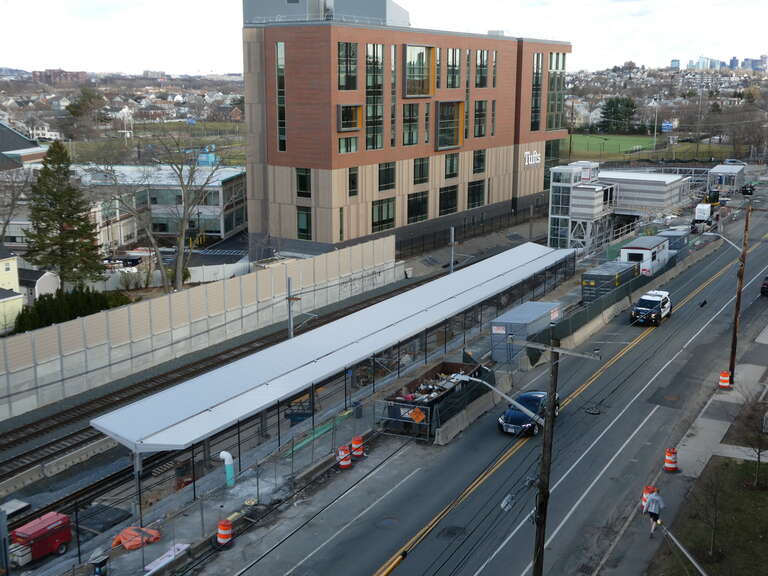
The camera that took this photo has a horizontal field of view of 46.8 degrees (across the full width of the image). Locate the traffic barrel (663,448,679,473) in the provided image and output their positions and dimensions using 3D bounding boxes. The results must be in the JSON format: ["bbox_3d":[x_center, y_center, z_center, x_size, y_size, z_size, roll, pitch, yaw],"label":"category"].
[{"bbox_3d":[13.018,7.810,40.166,0.580,1.000,0.580,8,15,29],"label":"traffic barrel"}]

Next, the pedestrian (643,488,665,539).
[{"bbox_3d":[10.438,8.754,34.375,0.600,1.780,0.850,8,15,29],"label":"pedestrian"}]

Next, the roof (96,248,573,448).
[{"bbox_3d":[3.310,1.810,71.565,6.618,0.850,62.568,8,15,30],"label":"roof"}]

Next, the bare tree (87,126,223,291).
[{"bbox_3d":[-23.032,-7.719,89.126,13.500,16.367,12.500,-3,14,-15],"label":"bare tree"}]

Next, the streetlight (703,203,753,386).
[{"bbox_3d":[19.685,0.339,51.875,2.500,10.750,0.400,9,16,32],"label":"streetlight"}]

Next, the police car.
[{"bbox_3d":[20.289,1.493,67.179,2.020,1.820,5.050,9,16,32],"label":"police car"}]

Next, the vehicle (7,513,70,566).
[{"bbox_3d":[-14.149,10.325,36.635,1.200,1.420,2.200,8,15,30],"label":"vehicle"}]

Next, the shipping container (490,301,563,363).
[{"bbox_3d":[9.302,2.843,57.517,2.440,2.590,6.060,8,15,29],"label":"shipping container"}]

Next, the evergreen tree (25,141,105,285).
[{"bbox_3d":[-30.457,-6.560,82.558,7.700,14.159,7.700,9,16,32],"label":"evergreen tree"}]

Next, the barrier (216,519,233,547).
[{"bbox_3d":[-6.186,9.467,34.429,0.600,0.980,0.600,0,13,0],"label":"barrier"}]

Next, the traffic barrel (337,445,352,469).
[{"bbox_3d":[-1.803,7.788,40.729,0.580,1.000,0.580,8,15,29],"label":"traffic barrel"}]

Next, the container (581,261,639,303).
[{"bbox_3d":[18.141,-0.287,71.149,2.500,2.650,6.060,8,15,29],"label":"container"}]

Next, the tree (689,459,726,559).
[{"bbox_3d":[11.805,8.071,32.393,1.400,3.818,1.400,8,15,29],"label":"tree"}]

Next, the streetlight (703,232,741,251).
[{"bbox_3d":[19.511,-2.635,51.302,2.200,1.100,0.300,9,16,32],"label":"streetlight"}]

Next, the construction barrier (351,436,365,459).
[{"bbox_3d":[-1.256,7.594,42.524,0.600,0.980,0.600,0,13,0],"label":"construction barrier"}]

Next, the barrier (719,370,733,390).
[{"bbox_3d":[19.685,5.301,50.996,0.580,1.000,0.580,8,15,29],"label":"barrier"}]

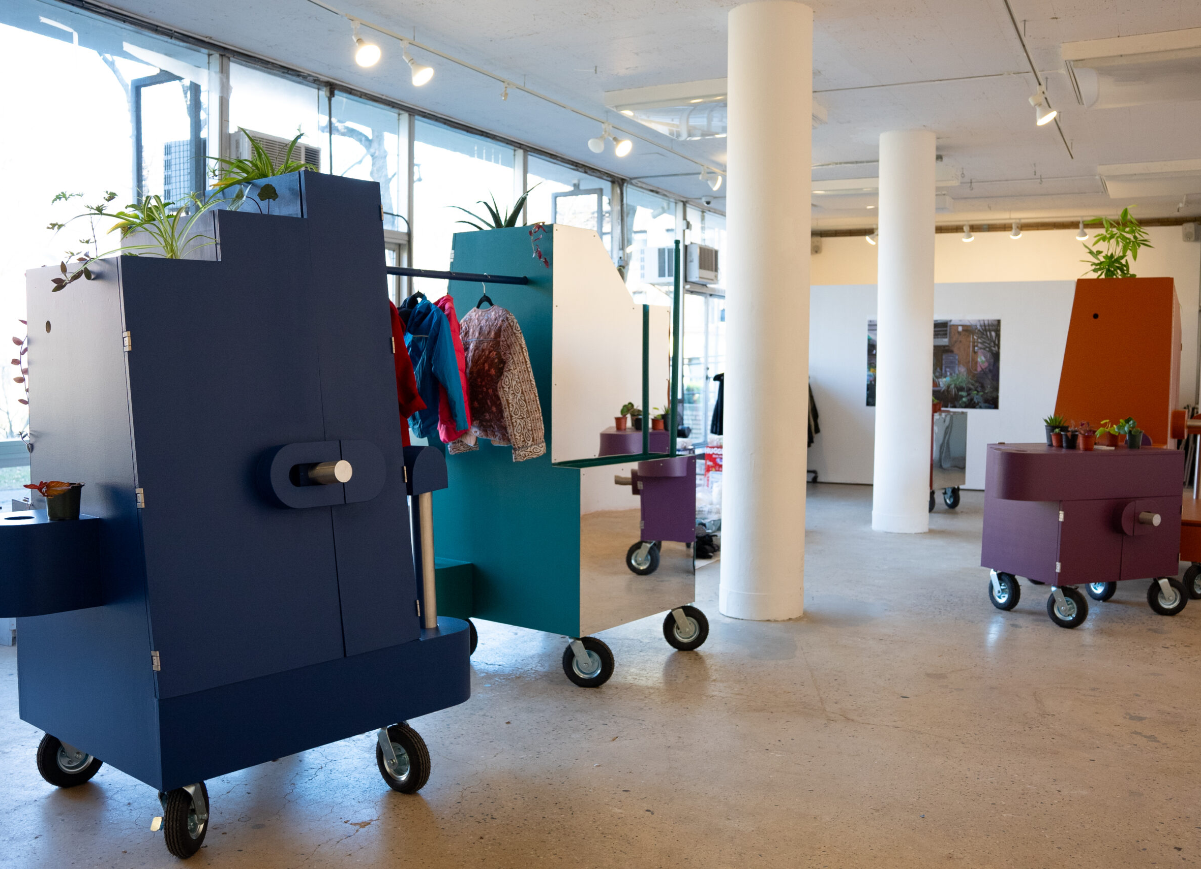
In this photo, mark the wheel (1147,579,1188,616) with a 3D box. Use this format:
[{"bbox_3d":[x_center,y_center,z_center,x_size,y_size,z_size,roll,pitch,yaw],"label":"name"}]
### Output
[{"bbox_3d":[3.156,0.893,6.026,0.215,0.222,0.085,1,4,12],"label":"wheel"}]

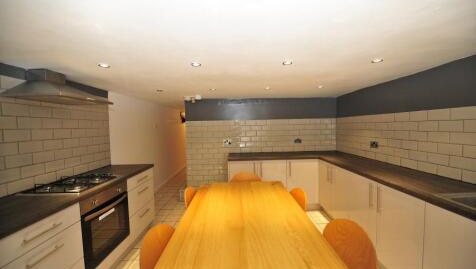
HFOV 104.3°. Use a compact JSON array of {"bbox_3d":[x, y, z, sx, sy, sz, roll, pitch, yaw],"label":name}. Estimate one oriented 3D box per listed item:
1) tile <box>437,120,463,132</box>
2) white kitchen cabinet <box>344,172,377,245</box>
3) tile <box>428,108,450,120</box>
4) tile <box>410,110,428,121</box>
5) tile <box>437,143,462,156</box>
[{"bbox_3d":[1.864,-0.077,1.625,0.010,0.100,0.195,-1,2,0],"label":"tile"},{"bbox_3d":[1.557,0.772,1.907,0.575,0.713,0.412,-1,2,0],"label":"white kitchen cabinet"},{"bbox_3d":[1.862,-0.183,1.716,0.010,0.100,0.195,-1,2,0],"label":"tile"},{"bbox_3d":[1.861,-0.191,1.908,0.010,0.100,0.195,-1,2,0],"label":"tile"},{"bbox_3d":[1.868,0.128,1.633,0.010,0.100,0.195,-1,2,0],"label":"tile"}]

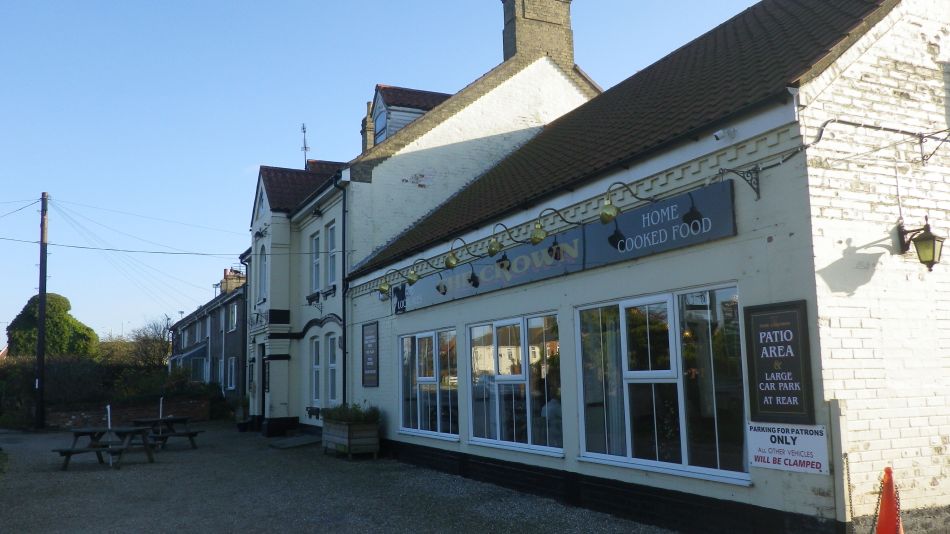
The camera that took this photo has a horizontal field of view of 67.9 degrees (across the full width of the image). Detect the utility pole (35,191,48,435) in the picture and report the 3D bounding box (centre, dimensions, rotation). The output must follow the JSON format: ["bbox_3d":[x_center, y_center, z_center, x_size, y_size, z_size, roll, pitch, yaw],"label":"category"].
[{"bbox_3d":[-15.856,1.511,25.887,0.250,8.762,0.250,0,-10,-28],"label":"utility pole"}]

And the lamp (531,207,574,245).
[{"bbox_3d":[0.895,-0.440,7.693,0.580,0.400,0.200,3,-10,-28],"label":"lamp"}]

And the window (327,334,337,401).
[{"bbox_3d":[-3.135,2.238,15.522,0.140,1.500,0.860,3,-10,-28],"label":"window"}]

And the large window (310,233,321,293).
[{"bbox_3d":[-4.115,-0.126,18.396,0.120,1.507,0.857,3,-10,-28],"label":"large window"}]

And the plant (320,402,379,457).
[{"bbox_3d":[-2.254,2.965,12.779,0.570,0.880,1.300,4,-10,-32],"label":"plant"}]

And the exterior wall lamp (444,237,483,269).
[{"bbox_3d":[-0.147,-0.187,9.684,0.550,0.400,0.200,3,-10,-28],"label":"exterior wall lamp"}]

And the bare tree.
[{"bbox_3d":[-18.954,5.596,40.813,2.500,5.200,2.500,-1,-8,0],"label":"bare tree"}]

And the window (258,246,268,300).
[{"bbox_3d":[-5.952,0.142,19.981,0.140,1.580,1.050,3,-10,-28],"label":"window"}]

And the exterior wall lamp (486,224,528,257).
[{"bbox_3d":[0.421,-0.322,8.612,0.560,0.400,0.200,3,-10,-28],"label":"exterior wall lamp"}]

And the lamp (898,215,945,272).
[{"bbox_3d":[3.539,-0.174,5.568,0.250,0.450,0.350,3,-10,-25],"label":"lamp"}]

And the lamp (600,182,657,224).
[{"bbox_3d":[1.526,-0.609,6.995,0.650,0.420,0.180,3,-10,-28],"label":"lamp"}]

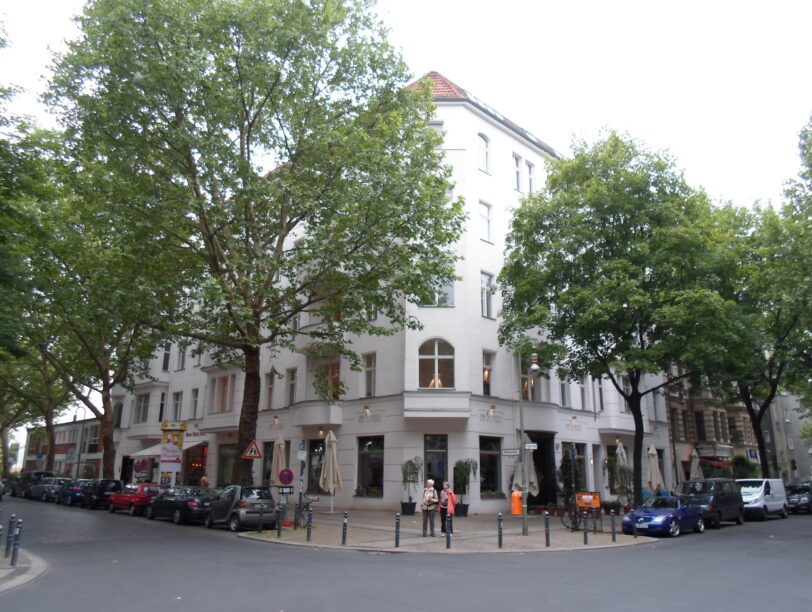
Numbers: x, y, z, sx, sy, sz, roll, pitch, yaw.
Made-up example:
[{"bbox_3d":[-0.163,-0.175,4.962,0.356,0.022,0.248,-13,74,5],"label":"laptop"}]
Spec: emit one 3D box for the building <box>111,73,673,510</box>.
[{"bbox_3d":[-3.127,2.389,46.504,36.000,25.000,24.500,-15,-23,43],"label":"building"}]

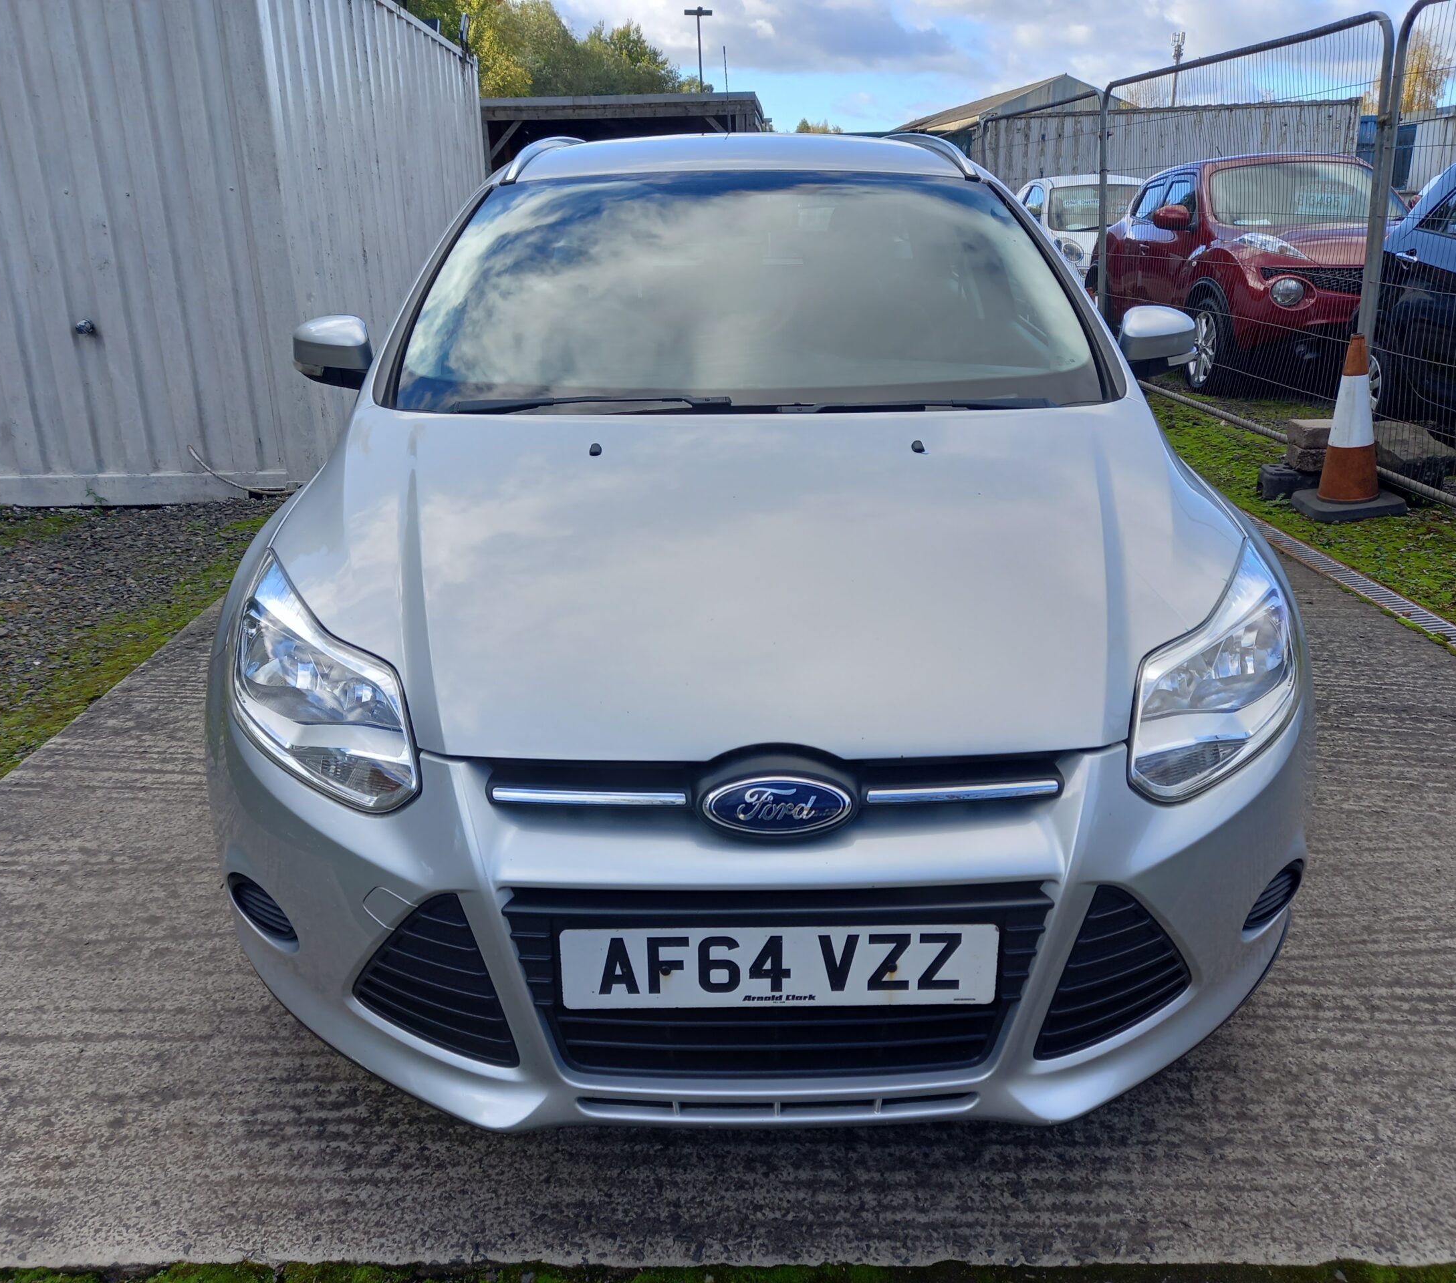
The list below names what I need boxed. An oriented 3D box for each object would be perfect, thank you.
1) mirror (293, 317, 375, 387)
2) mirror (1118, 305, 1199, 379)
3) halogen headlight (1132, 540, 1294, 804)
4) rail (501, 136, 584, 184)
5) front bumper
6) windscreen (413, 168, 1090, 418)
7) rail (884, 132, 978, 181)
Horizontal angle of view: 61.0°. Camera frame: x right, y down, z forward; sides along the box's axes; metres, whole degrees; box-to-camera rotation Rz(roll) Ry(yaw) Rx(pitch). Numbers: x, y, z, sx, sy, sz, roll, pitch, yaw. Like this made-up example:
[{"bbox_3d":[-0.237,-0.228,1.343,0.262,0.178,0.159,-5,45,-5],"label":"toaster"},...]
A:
[{"bbox_3d":[-0.854,-0.651,2.777,0.215,0.165,0.150,-1,20,0],"label":"mirror"},{"bbox_3d":[0.936,-0.668,2.792,0.215,0.165,0.150,-1,20,0],"label":"mirror"},{"bbox_3d":[0.673,0.025,1.756,0.360,0.250,0.540,-1,20,0],"label":"halogen headlight"},{"bbox_3d":[-0.547,-1.512,3.891,0.085,0.150,1.880,-1,20,0],"label":"rail"},{"bbox_3d":[0.059,0.299,1.742,1.780,0.540,0.660,-1,20,0],"label":"front bumper"},{"bbox_3d":[0.041,-0.767,2.649,1.450,0.180,1.030,-1,48,0],"label":"windscreen"},{"bbox_3d":[0.593,-1.524,3.901,0.085,0.150,1.880,-1,20,0],"label":"rail"}]

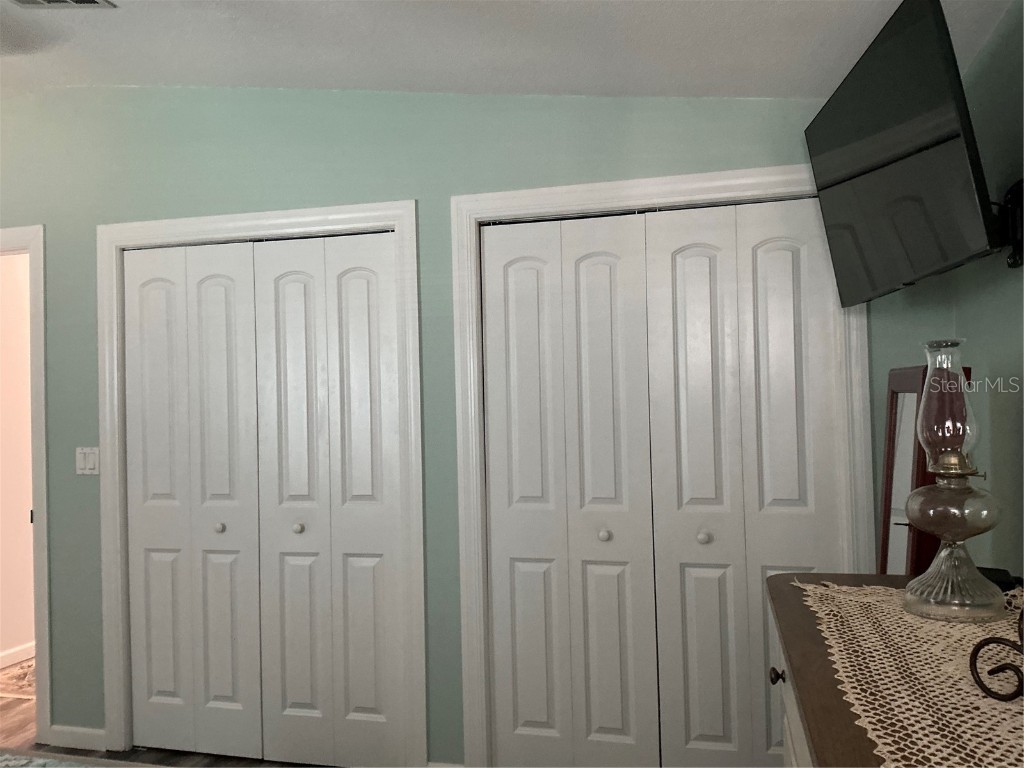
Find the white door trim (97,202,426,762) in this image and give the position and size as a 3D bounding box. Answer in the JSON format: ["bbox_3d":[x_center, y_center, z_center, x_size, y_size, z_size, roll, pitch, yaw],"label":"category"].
[{"bbox_3d":[-0.997,0.405,3.255,1.392,2.140,0.080,-2,-1,14],"label":"white door trim"}]

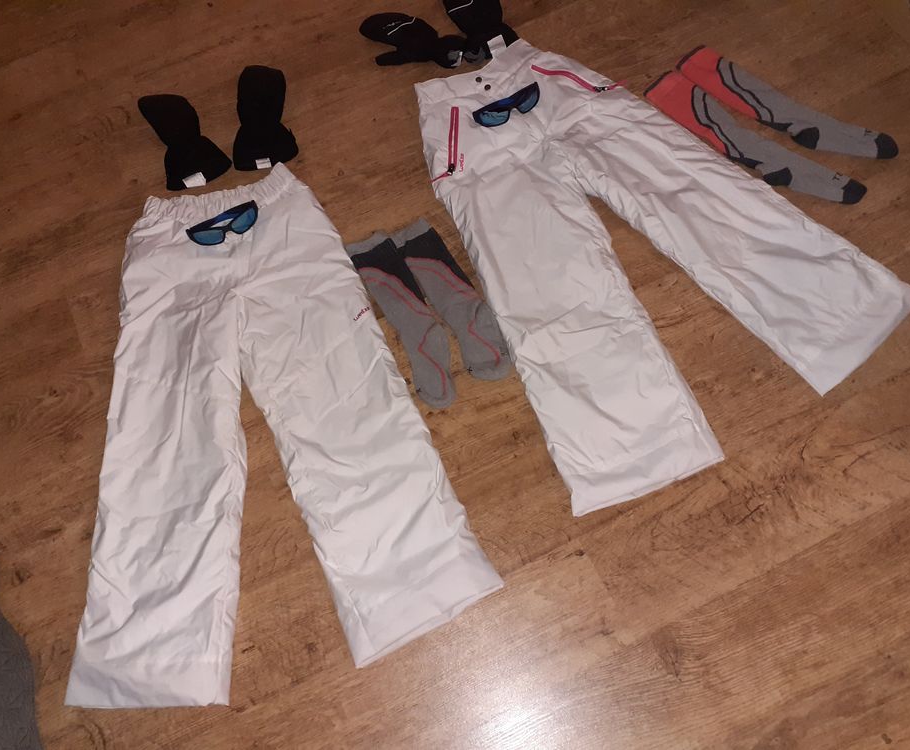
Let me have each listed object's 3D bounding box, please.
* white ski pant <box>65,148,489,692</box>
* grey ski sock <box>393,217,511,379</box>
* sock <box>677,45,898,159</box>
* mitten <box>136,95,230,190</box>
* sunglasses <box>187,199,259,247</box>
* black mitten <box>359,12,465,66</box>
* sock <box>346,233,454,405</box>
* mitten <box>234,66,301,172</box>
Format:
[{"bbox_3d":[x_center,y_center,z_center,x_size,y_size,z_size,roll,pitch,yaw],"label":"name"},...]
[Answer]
[{"bbox_3d":[-0.316,0.031,1.206,0.606,0.060,0.868,-14,66,-2],"label":"white ski pant"},{"bbox_3d":[-0.003,-0.126,1.269,0.083,0.025,0.325,-27,67,-7],"label":"grey ski sock"},{"bbox_3d":[0.577,-0.470,1.374,0.406,0.025,0.103,36,73,18],"label":"sock"},{"bbox_3d":[-0.503,-0.447,1.437,0.124,0.050,0.252,-24,67,-6],"label":"mitten"},{"bbox_3d":[-0.385,-0.252,1.298,0.125,0.040,0.042,-23,66,-5],"label":"sunglasses"},{"bbox_3d":[-0.084,-0.637,1.487,0.219,0.050,0.137,12,68,10],"label":"black mitten"},{"bbox_3d":[-0.078,-0.097,1.262,0.092,0.025,0.343,-22,66,-5],"label":"sock"},{"bbox_3d":[-0.357,-0.484,1.441,0.120,0.050,0.253,-11,66,0],"label":"mitten"}]

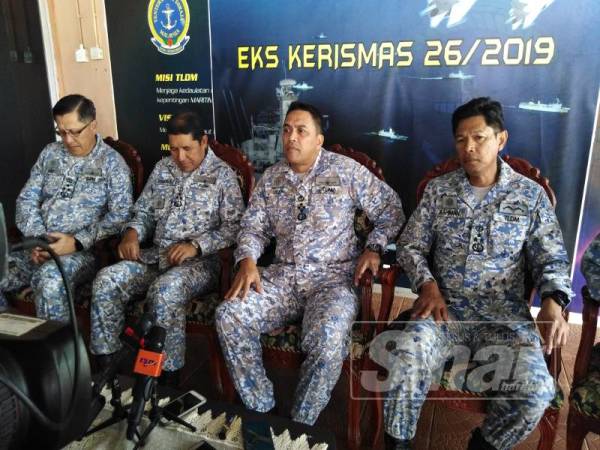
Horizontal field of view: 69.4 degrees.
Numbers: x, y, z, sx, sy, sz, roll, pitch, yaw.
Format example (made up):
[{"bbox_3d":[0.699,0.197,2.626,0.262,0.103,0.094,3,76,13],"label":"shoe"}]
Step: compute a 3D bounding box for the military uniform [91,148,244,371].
[{"bbox_3d":[-0.599,0.122,1.987,0.530,0.920,0.620,5,14,24],"label":"military uniform"}]

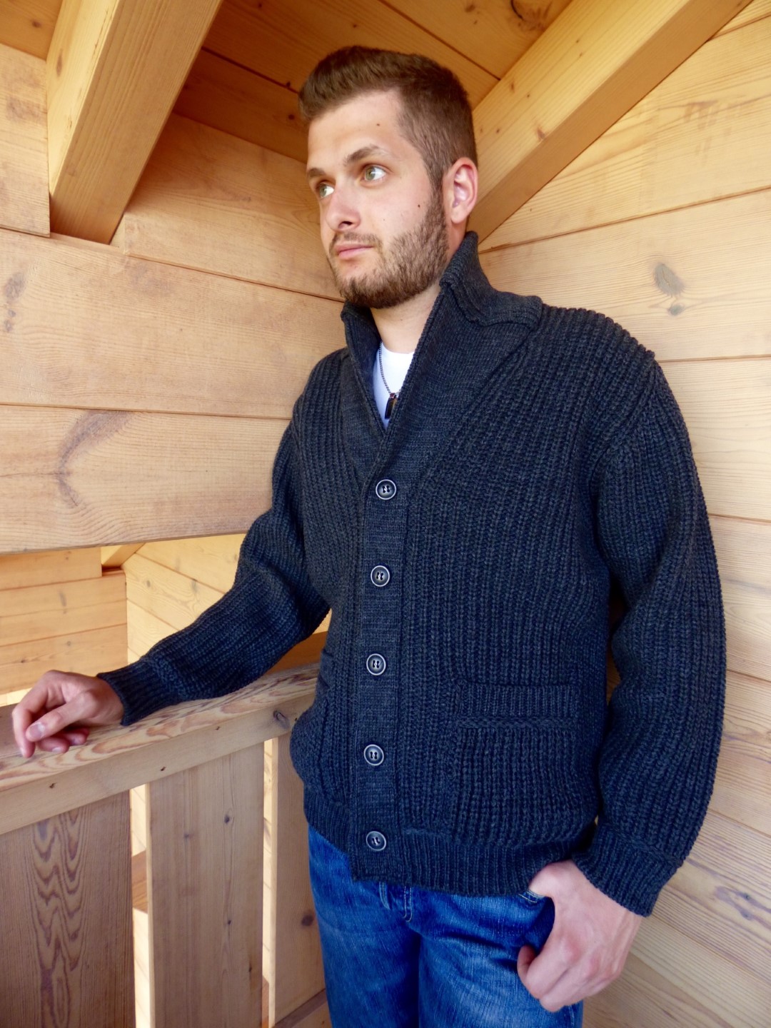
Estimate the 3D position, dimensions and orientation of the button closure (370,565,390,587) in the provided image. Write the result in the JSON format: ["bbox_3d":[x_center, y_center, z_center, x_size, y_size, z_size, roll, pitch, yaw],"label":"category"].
[{"bbox_3d":[-0.006,0.070,0.669,0.024,0.024,0.005,5,-1,23],"label":"button closure"}]

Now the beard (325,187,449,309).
[{"bbox_3d":[0.000,-0.303,0.684,0.145,0.130,0.105,4,14,40],"label":"beard"}]

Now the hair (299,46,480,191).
[{"bbox_3d":[0.010,-0.435,0.705,0.170,0.170,0.205,4,14,40],"label":"hair"}]

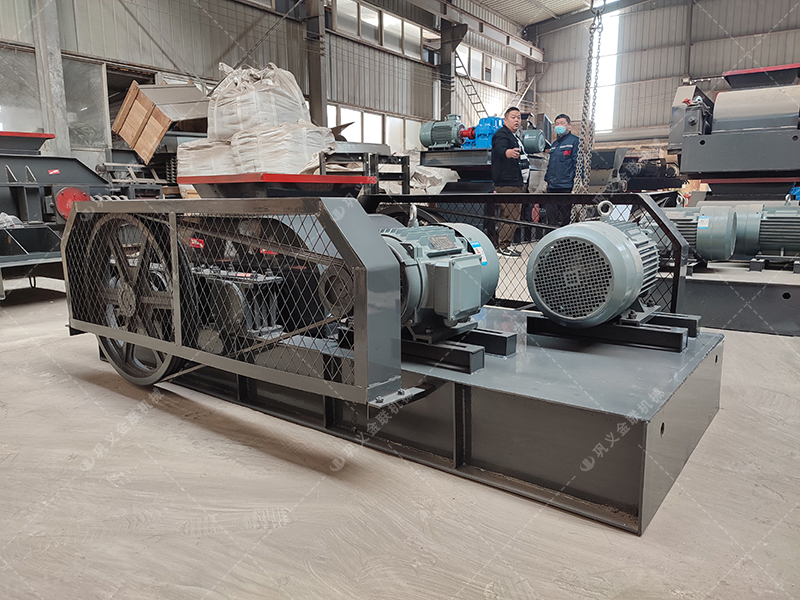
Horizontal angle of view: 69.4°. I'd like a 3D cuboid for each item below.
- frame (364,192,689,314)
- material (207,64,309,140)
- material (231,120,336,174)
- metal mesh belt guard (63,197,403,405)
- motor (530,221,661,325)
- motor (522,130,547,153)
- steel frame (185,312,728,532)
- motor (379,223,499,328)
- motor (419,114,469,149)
[{"bbox_3d":[0.424,-0.247,2.656,1.609,0.453,0.123,7,13,37],"label":"frame"},{"bbox_3d":[-1.459,-2.030,6.000,0.970,0.800,0.950,-3,10,-14],"label":"material"},{"bbox_3d":[-1.159,-1.376,5.700,1.000,0.750,0.950,-3,10,-14],"label":"material"},{"bbox_3d":[-0.611,-0.068,1.718,1.446,0.457,0.120,7,13,37],"label":"metal mesh belt guard"},{"bbox_3d":[0.689,-0.151,2.029,0.399,0.385,0.610,7,13,37],"label":"motor"},{"bbox_3d":[1.970,-2.570,9.352,0.660,0.440,0.390,5,10,28],"label":"motor"},{"bbox_3d":[-0.143,0.194,2.321,2.400,0.261,0.961,7,13,37],"label":"steel frame"},{"bbox_3d":[0.064,-0.100,1.761,0.399,0.385,0.610,7,13,37],"label":"motor"},{"bbox_3d":[0.595,-2.297,7.900,0.650,0.460,0.380,2,10,11],"label":"motor"}]

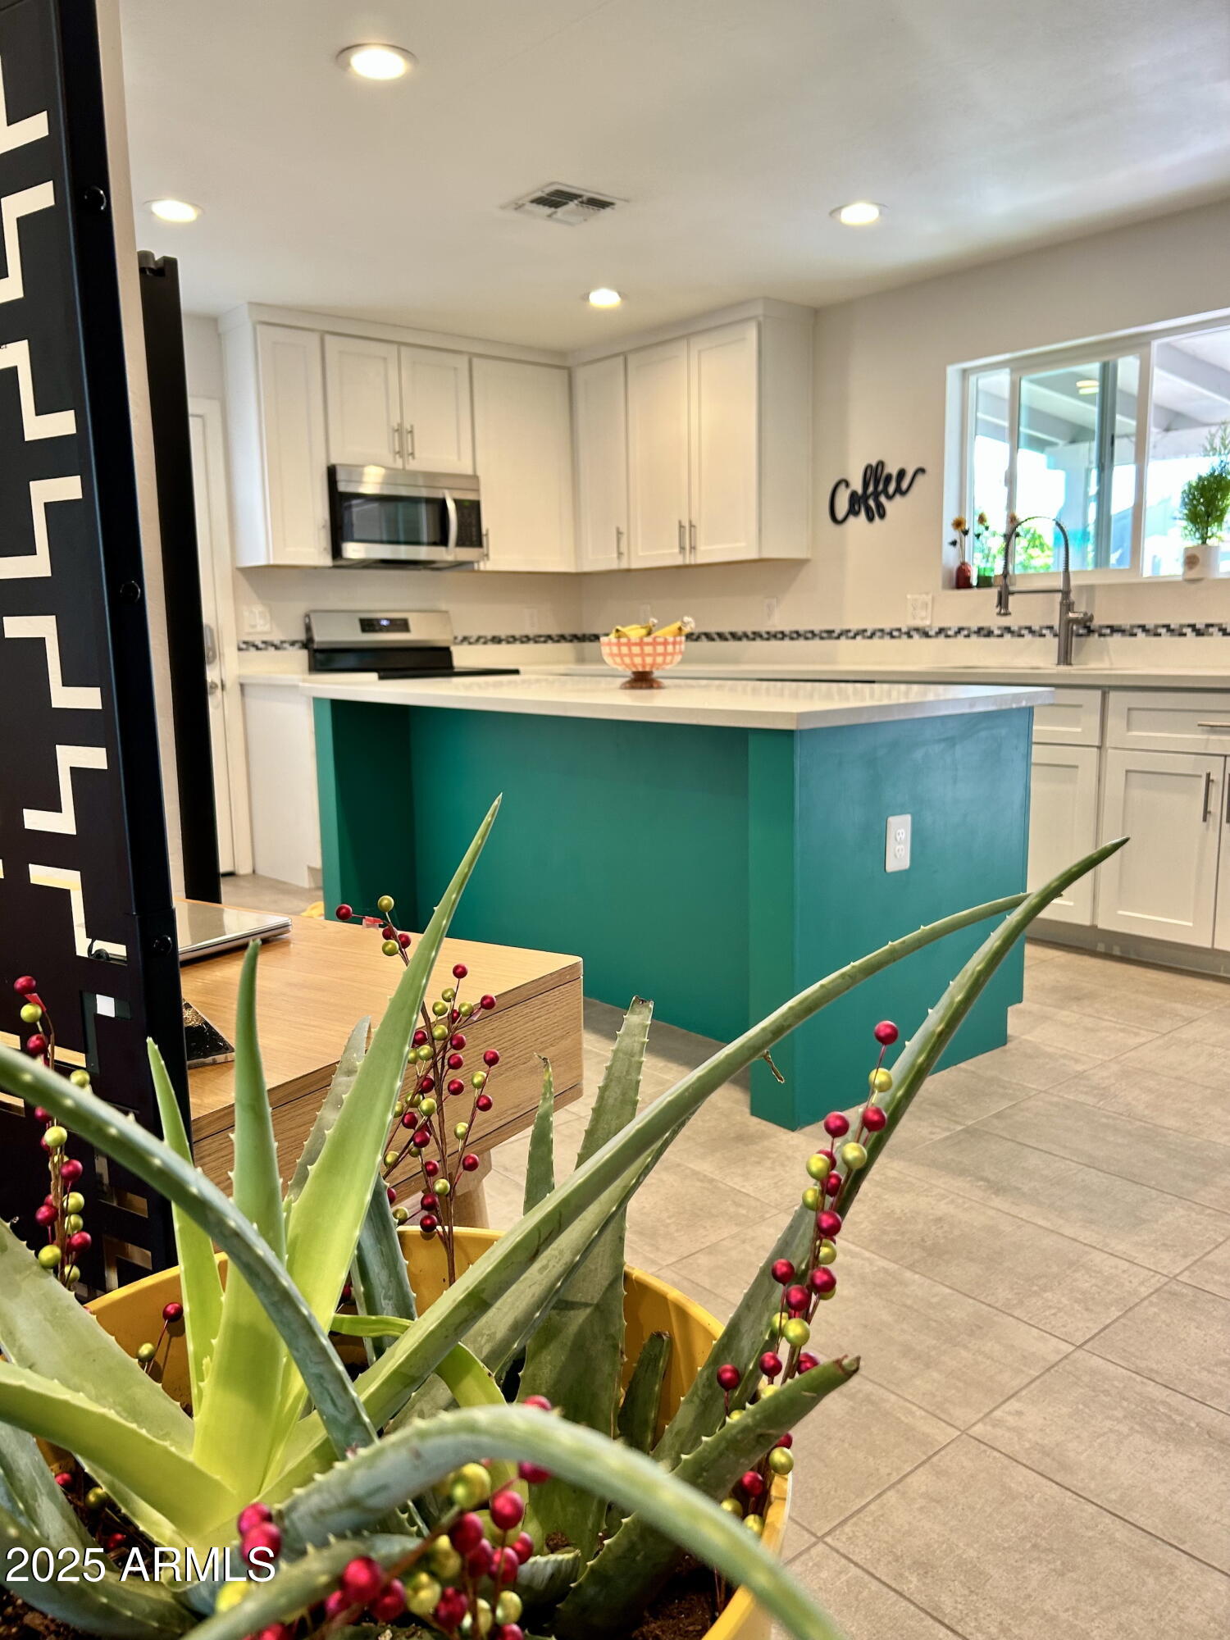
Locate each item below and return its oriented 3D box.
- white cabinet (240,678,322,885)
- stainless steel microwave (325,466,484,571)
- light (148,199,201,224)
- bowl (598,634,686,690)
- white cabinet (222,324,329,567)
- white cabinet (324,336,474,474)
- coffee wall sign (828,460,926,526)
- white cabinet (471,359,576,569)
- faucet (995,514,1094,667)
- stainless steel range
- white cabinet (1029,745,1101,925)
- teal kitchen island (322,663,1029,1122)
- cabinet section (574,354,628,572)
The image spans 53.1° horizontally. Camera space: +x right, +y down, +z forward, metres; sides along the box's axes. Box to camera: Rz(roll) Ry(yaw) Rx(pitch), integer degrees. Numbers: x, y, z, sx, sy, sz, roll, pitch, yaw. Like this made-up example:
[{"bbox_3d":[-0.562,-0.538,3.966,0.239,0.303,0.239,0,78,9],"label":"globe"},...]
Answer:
[{"bbox_3d":[-1.358,-0.176,5.501,0.305,0.876,0.625,-8,12,-40],"label":"white cabinet"},{"bbox_3d":[-1.034,-1.396,5.743,0.756,0.411,0.415,-8,12,-40],"label":"stainless steel microwave"},{"bbox_3d":[-1.411,-1.956,3.967,0.185,0.030,0.185,-1,9,0],"label":"light"},{"bbox_3d":[0.078,-0.478,3.691,0.255,0.160,0.255,-1,9,0],"label":"bowl"},{"bbox_3d":[-1.471,-1.607,5.392,0.315,0.989,0.335,-8,12,-40],"label":"white cabinet"},{"bbox_3d":[-1.068,-1.879,5.698,0.752,0.559,0.335,-8,12,-40],"label":"white cabinet"},{"bbox_3d":[1.098,-1.382,5.199,0.020,0.250,0.500,-8,12,-40],"label":"coffee wall sign"},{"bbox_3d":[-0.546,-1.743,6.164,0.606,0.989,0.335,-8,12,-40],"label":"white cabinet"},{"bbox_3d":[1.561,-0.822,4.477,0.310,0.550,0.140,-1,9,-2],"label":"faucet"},{"bbox_3d":[-0.927,-0.387,5.790,0.759,1.190,0.700,-8,12,-40],"label":"stainless steel range"},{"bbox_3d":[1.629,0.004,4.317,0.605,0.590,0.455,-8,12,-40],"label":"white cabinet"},{"bbox_3d":[0.028,0.051,3.788,0.988,0.914,2.255,-8,12,-40],"label":"teal kitchen island"},{"bbox_3d":[0.053,-1.723,6.072,0.327,0.984,0.397,-8,11,-39],"label":"cabinet section"}]

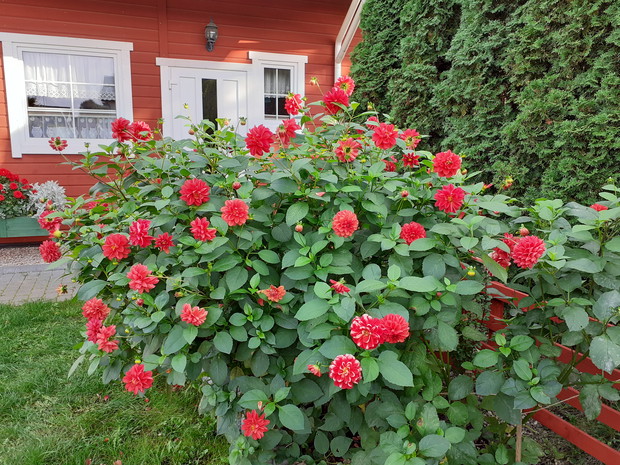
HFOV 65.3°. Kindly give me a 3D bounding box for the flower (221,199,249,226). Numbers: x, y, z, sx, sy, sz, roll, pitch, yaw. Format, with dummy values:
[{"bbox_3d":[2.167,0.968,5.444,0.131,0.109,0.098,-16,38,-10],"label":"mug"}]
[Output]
[{"bbox_3d":[-0.282,-0.073,1.820,0.102,0.102,0.060,1,-6,0],"label":"flower"}]

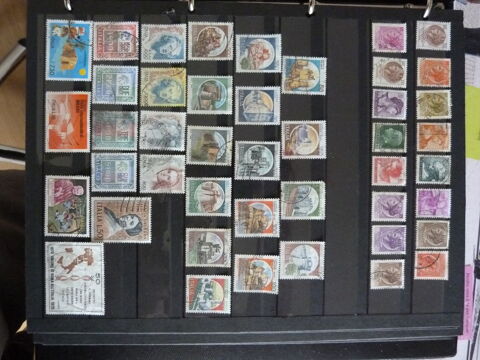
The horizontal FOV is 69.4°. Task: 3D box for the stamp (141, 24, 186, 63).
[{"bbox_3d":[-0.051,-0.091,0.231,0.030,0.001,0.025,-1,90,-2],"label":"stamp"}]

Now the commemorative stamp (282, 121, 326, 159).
[{"bbox_3d":[0.043,-0.027,0.234,0.030,0.001,0.025,0,90,-2],"label":"commemorative stamp"}]

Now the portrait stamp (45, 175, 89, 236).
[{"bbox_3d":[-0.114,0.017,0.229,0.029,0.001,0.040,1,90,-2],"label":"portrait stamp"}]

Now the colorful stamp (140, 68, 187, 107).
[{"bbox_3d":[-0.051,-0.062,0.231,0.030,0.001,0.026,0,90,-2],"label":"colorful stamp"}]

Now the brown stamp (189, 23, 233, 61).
[{"bbox_3d":[-0.020,-0.093,0.232,0.030,0.001,0.025,0,90,-2],"label":"brown stamp"}]

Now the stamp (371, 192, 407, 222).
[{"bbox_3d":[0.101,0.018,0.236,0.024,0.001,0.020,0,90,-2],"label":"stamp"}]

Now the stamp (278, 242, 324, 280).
[{"bbox_3d":[0.042,0.054,0.234,0.030,0.001,0.025,1,90,-2],"label":"stamp"}]

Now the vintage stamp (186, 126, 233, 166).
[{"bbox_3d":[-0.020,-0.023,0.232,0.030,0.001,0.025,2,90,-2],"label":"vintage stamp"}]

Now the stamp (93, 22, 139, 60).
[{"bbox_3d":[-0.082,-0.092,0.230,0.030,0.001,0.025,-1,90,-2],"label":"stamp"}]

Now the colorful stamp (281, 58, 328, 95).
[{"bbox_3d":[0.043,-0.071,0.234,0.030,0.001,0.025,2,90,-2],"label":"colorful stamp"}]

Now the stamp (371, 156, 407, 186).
[{"bbox_3d":[0.101,-0.006,0.236,0.024,0.001,0.020,0,90,-2],"label":"stamp"}]

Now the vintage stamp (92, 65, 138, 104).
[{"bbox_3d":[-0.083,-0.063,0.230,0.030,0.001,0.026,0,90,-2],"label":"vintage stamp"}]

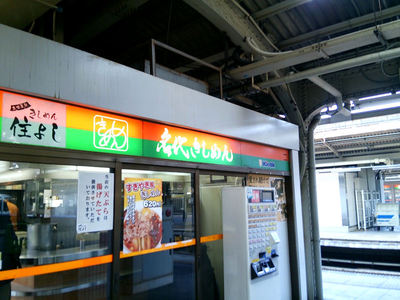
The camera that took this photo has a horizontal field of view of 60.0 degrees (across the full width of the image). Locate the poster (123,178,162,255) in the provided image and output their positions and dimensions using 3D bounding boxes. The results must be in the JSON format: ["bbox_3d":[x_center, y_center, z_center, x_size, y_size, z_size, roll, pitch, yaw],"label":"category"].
[{"bbox_3d":[-0.473,0.539,2.925,0.010,0.594,0.420,-7,-10,40],"label":"poster"}]

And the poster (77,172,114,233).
[{"bbox_3d":[-0.751,0.373,2.514,0.010,0.420,0.297,-7,-10,40],"label":"poster"}]

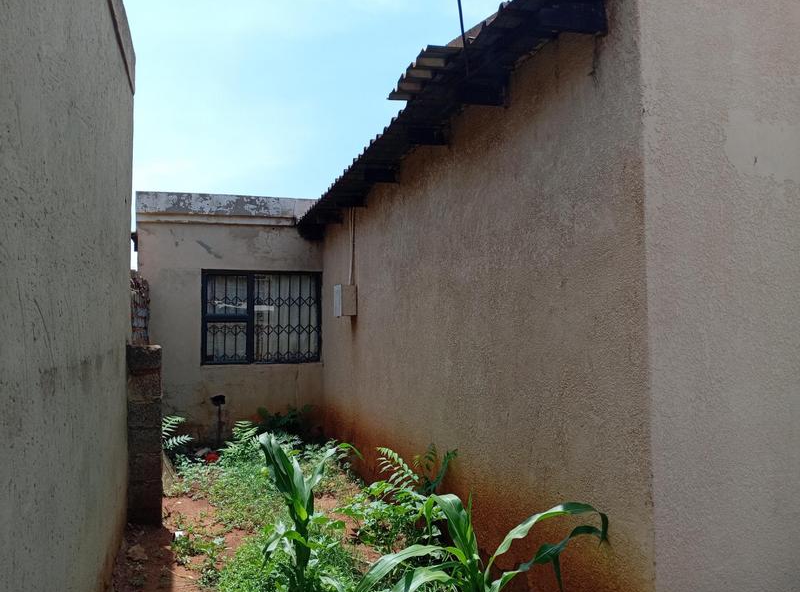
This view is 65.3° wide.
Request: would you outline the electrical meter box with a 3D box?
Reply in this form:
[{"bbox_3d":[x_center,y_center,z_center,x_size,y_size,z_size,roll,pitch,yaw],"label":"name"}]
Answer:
[{"bbox_3d":[-0.586,0.052,6.694,0.158,0.330,0.325,0,-3,-18],"label":"electrical meter box"}]

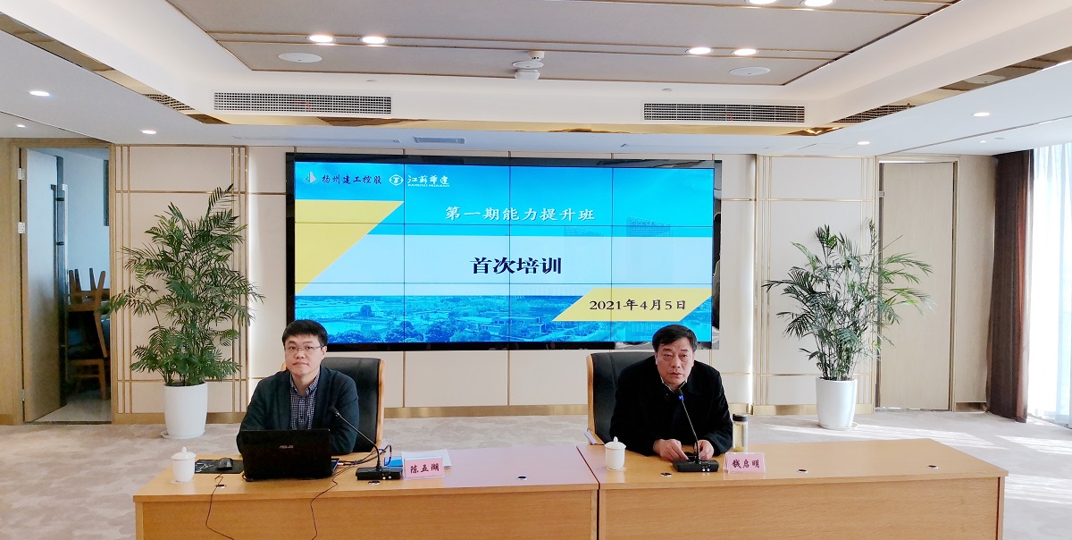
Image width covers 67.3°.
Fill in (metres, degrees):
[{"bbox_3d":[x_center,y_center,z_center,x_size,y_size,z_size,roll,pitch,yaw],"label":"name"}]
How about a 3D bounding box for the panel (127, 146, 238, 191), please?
[{"bbox_3d":[-3.284,-0.936,7.512,0.986,0.423,0.030,0,2,-6],"label":"panel"}]

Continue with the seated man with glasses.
[{"bbox_3d":[-1.127,0.906,3.885,0.539,1.329,0.752,0,2,-5],"label":"seated man with glasses"}]

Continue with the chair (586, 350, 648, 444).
[{"bbox_3d":[0.569,1.010,4.264,0.560,1.085,0.660,0,2,-6],"label":"chair"}]

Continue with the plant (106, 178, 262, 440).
[{"bbox_3d":[-3.073,0.363,6.986,1.326,2.182,1.139,0,2,-5],"label":"plant"}]

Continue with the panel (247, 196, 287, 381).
[{"bbox_3d":[-2.537,0.160,7.676,0.397,1.752,0.040,0,2,-5],"label":"panel"}]

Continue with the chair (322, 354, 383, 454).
[{"bbox_3d":[-1.040,1.006,3.976,0.560,1.085,0.660,0,2,-6],"label":"chair"}]

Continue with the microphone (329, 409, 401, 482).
[{"bbox_3d":[-0.706,0.717,3.348,0.305,0.257,0.200,0,2,-6],"label":"microphone"}]

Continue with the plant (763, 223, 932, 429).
[{"bbox_3d":[2.967,0.522,7.521,1.638,1.905,1.138,0,2,-5],"label":"plant"}]

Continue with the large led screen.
[{"bbox_3d":[-0.259,-0.159,7.913,4.244,1.891,0.120,0,2,-6],"label":"large led screen"}]

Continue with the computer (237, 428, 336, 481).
[{"bbox_3d":[-1.010,0.735,3.341,0.352,0.217,0.325,0,2,-10],"label":"computer"}]

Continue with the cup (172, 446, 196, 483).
[{"bbox_3d":[-1.416,0.778,3.245,0.095,0.130,0.095,0,2,-6],"label":"cup"}]

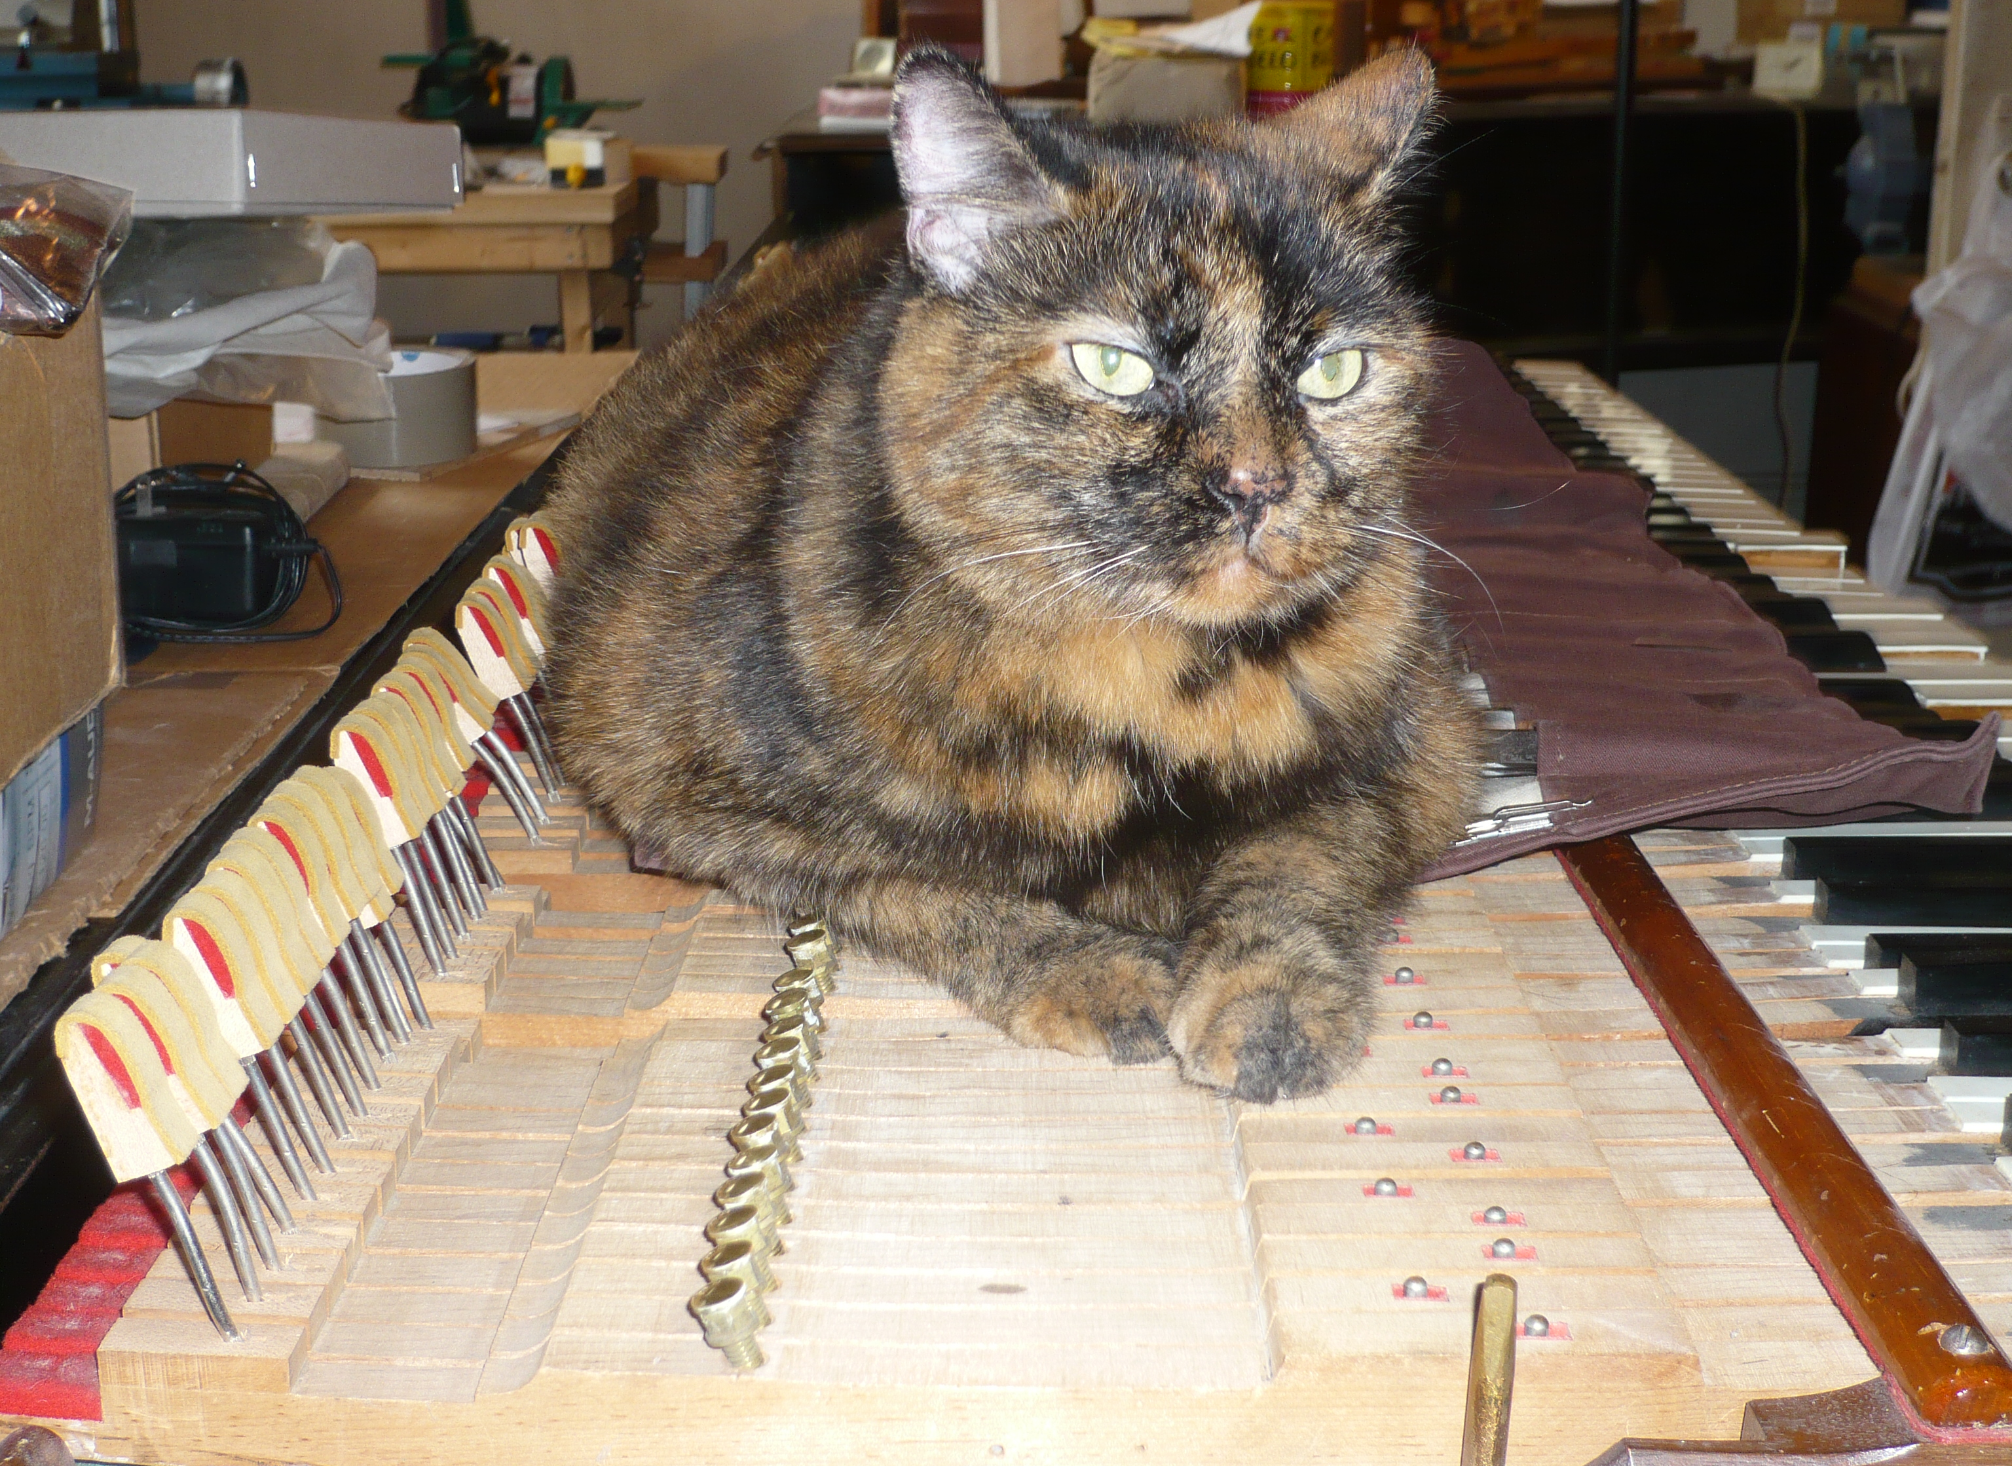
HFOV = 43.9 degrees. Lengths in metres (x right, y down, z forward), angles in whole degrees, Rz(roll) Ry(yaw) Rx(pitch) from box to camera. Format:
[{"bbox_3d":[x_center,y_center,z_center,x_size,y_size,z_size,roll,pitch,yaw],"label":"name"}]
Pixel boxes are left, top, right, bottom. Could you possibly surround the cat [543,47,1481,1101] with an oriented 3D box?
[{"bbox_3d":[-0.017,-0.075,0.700,0.210,0.223,0.420,-6,17,-15],"label":"cat"}]

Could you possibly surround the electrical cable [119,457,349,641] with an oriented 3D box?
[{"bbox_3d":[-0.315,-0.079,1.008,0.106,0.062,0.088,-1,16,1],"label":"electrical cable"}]

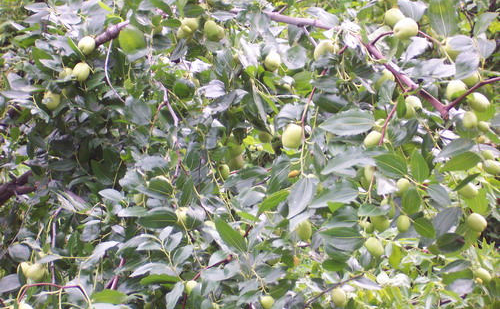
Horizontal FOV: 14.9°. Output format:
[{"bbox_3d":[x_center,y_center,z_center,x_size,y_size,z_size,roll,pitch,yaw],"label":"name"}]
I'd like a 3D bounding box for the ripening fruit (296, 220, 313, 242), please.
[{"bbox_3d":[0.066,0.092,2.300,0.017,0.025,0.017,0,6,0],"label":"ripening fruit"}]

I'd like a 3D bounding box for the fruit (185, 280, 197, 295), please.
[{"bbox_3d":[-0.069,0.153,2.200,0.015,0.020,0.015,0,6,0],"label":"fruit"}]

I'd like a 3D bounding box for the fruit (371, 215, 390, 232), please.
[{"bbox_3d":[0.159,0.082,2.320,0.024,0.026,0.024,0,10,0],"label":"fruit"}]

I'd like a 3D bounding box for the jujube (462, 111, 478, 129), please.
[{"bbox_3d":[0.266,-0.041,2.300,0.018,0.021,0.018,0,10,0],"label":"jujube"}]

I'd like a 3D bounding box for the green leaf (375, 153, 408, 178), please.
[{"bbox_3d":[0.161,0.013,2.170,0.046,0.008,0.026,33,56,17],"label":"green leaf"}]

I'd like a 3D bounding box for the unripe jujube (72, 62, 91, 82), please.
[{"bbox_3d":[-0.198,-0.098,2.250,0.020,0.024,0.020,18,3,0],"label":"unripe jujube"}]

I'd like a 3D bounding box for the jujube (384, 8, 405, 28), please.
[{"bbox_3d":[0.171,-0.162,2.250,0.023,0.024,0.023,0,6,0],"label":"jujube"}]

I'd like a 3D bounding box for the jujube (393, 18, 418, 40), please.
[{"bbox_3d":[0.183,-0.149,2.250,0.029,0.025,0.025,18,0,-9],"label":"jujube"}]

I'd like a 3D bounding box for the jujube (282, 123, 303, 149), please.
[{"bbox_3d":[0.050,-0.021,2.250,0.023,0.029,0.023,9,9,0],"label":"jujube"}]

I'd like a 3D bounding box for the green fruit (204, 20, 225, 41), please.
[{"bbox_3d":[-0.045,-0.153,2.360,0.022,0.027,0.022,-24,9,0],"label":"green fruit"}]

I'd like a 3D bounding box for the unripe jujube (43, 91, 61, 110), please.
[{"bbox_3d":[-0.245,-0.067,2.360,0.021,0.023,0.021,0,10,0],"label":"unripe jujube"}]

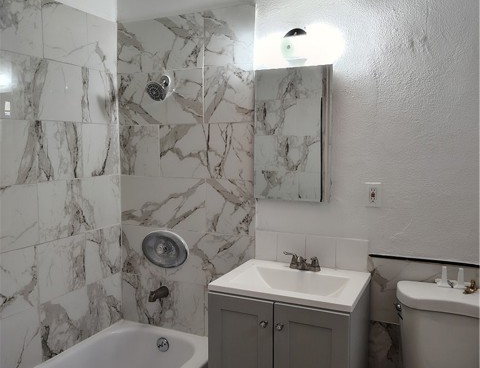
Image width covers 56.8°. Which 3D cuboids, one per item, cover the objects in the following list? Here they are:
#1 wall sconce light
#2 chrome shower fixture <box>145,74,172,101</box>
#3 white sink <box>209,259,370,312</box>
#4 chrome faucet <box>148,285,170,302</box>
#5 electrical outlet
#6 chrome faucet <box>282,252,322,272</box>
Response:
[{"bbox_3d":[0.251,-0.678,2.127,0.133,0.160,0.120,2,5,25],"label":"wall sconce light"},{"bbox_3d":[-0.446,-0.533,2.458,0.107,0.156,0.145,2,5,25],"label":"chrome shower fixture"},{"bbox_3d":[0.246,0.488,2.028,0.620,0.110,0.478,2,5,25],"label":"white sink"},{"bbox_3d":[-0.470,0.644,2.578,0.064,0.068,0.125,2,5,25],"label":"chrome faucet"},{"bbox_3d":[0.624,0.051,2.069,0.075,0.116,0.013,2,5,25],"label":"electrical outlet"},{"bbox_3d":[0.297,0.383,2.162,0.187,0.078,0.120,2,5,25],"label":"chrome faucet"}]

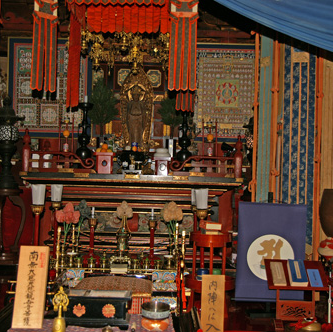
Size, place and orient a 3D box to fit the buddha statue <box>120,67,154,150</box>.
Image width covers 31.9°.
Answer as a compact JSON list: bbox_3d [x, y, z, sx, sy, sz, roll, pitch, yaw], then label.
[{"bbox_3d":[-0.345,-0.655,6.700,0.390,0.960,0.310,1,-1,0],"label":"buddha statue"}]

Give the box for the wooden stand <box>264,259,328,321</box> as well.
[{"bbox_3d":[0.840,0.825,3.820,0.400,0.410,0.230,1,-1,0],"label":"wooden stand"}]

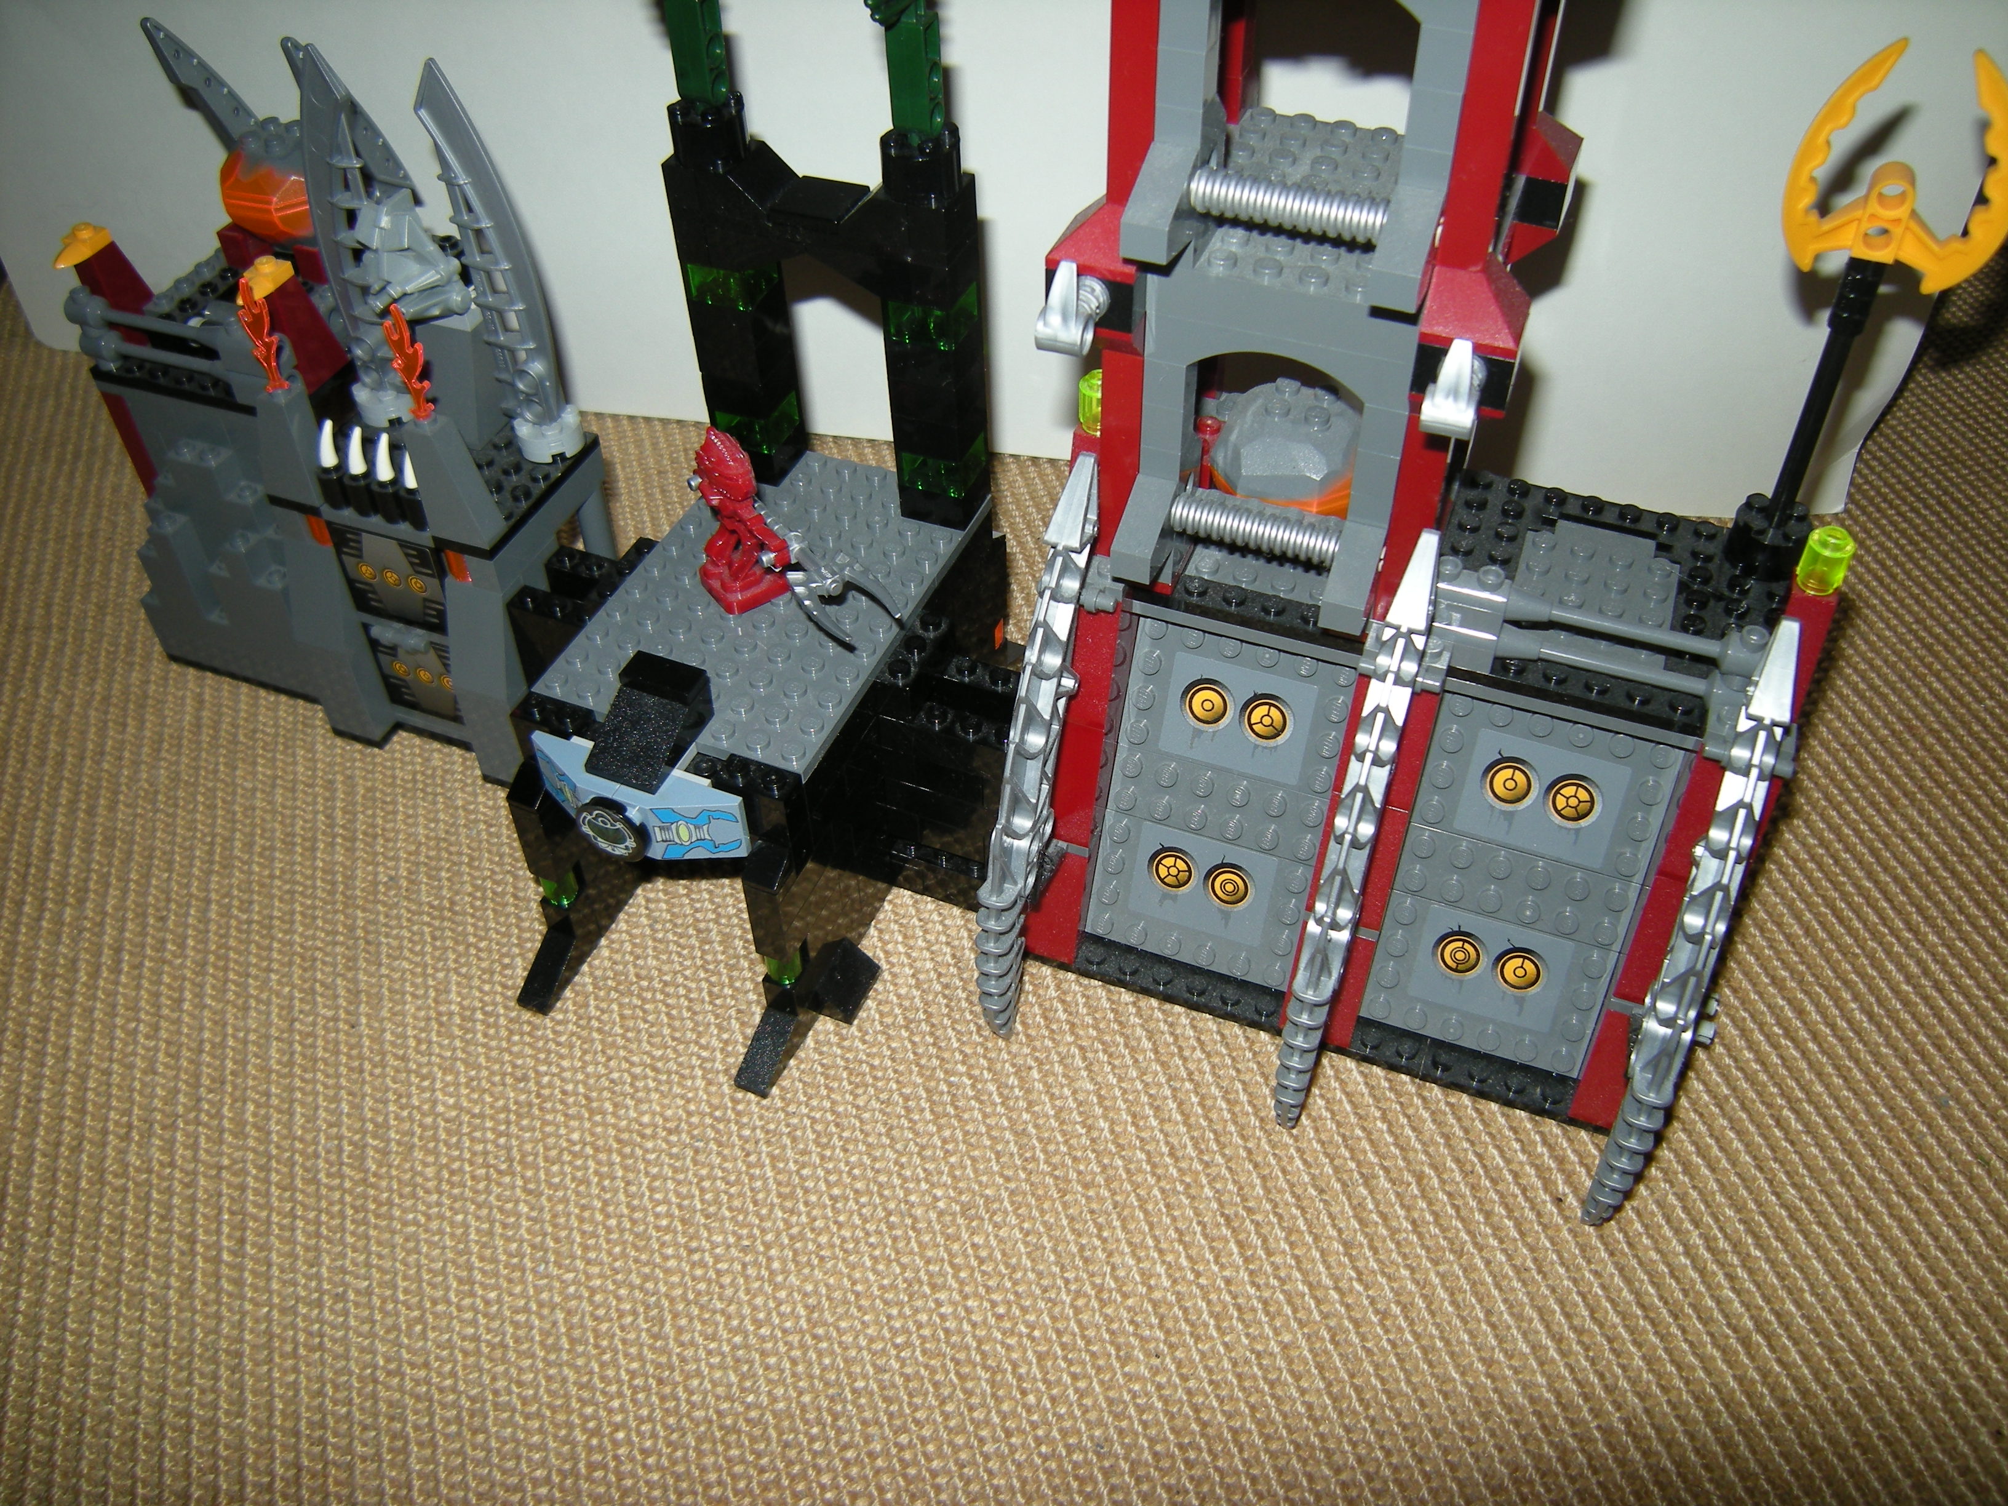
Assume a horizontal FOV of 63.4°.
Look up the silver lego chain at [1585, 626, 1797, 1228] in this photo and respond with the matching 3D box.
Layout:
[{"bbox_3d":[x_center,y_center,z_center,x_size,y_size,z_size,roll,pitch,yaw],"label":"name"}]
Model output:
[{"bbox_3d":[0.123,0.040,0.296,0.009,0.134,0.029,15,24,15],"label":"silver lego chain"}]

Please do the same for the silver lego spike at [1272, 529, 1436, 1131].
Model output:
[{"bbox_3d":[0.065,0.024,0.312,0.009,0.134,0.029,15,24,15],"label":"silver lego spike"}]

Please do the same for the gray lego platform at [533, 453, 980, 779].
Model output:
[{"bbox_3d":[-0.051,-0.036,0.361,0.064,0.005,0.096,16,49,16],"label":"gray lego platform"}]

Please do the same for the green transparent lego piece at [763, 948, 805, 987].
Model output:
[{"bbox_3d":[-0.048,0.045,0.355,0.008,0.010,0.008,-1,47,1],"label":"green transparent lego piece"}]

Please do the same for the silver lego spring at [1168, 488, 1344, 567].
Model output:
[{"bbox_3d":[0.048,-0.042,0.307,0.033,0.007,0.007,16,48,15],"label":"silver lego spring"}]

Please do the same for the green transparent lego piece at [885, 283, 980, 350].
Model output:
[{"bbox_3d":[-0.015,-0.094,0.340,0.016,0.010,0.016,16,49,16],"label":"green transparent lego piece"}]

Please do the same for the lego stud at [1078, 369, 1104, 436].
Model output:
[{"bbox_3d":[0.020,-0.073,0.337,0.008,0.011,0.008,15,49,15],"label":"lego stud"}]

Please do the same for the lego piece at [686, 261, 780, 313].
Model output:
[{"bbox_3d":[-0.059,-0.106,0.354,0.016,0.010,0.016,16,49,16],"label":"lego piece"}]

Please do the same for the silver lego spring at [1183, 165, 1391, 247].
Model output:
[{"bbox_3d":[0.047,-0.090,0.267,0.032,0.007,0.007,15,49,15],"label":"silver lego spring"}]

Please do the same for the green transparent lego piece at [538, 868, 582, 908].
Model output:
[{"bbox_3d":[-0.099,0.028,0.364,0.008,0.010,0.008,16,49,16],"label":"green transparent lego piece"}]

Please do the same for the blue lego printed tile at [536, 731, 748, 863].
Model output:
[{"bbox_3d":[-0.076,0.012,0.327,0.048,0.016,0.013,16,49,16],"label":"blue lego printed tile"}]

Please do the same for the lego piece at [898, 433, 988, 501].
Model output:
[{"bbox_3d":[-0.013,-0.067,0.368,0.016,0.010,0.016,16,49,16],"label":"lego piece"}]

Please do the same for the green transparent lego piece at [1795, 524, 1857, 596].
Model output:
[{"bbox_3d":[0.152,-0.036,0.299,0.008,0.011,0.008,15,49,15],"label":"green transparent lego piece"}]

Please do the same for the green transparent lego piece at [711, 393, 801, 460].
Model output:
[{"bbox_3d":[-0.058,-0.080,0.382,0.016,0.010,0.016,16,49,16],"label":"green transparent lego piece"}]

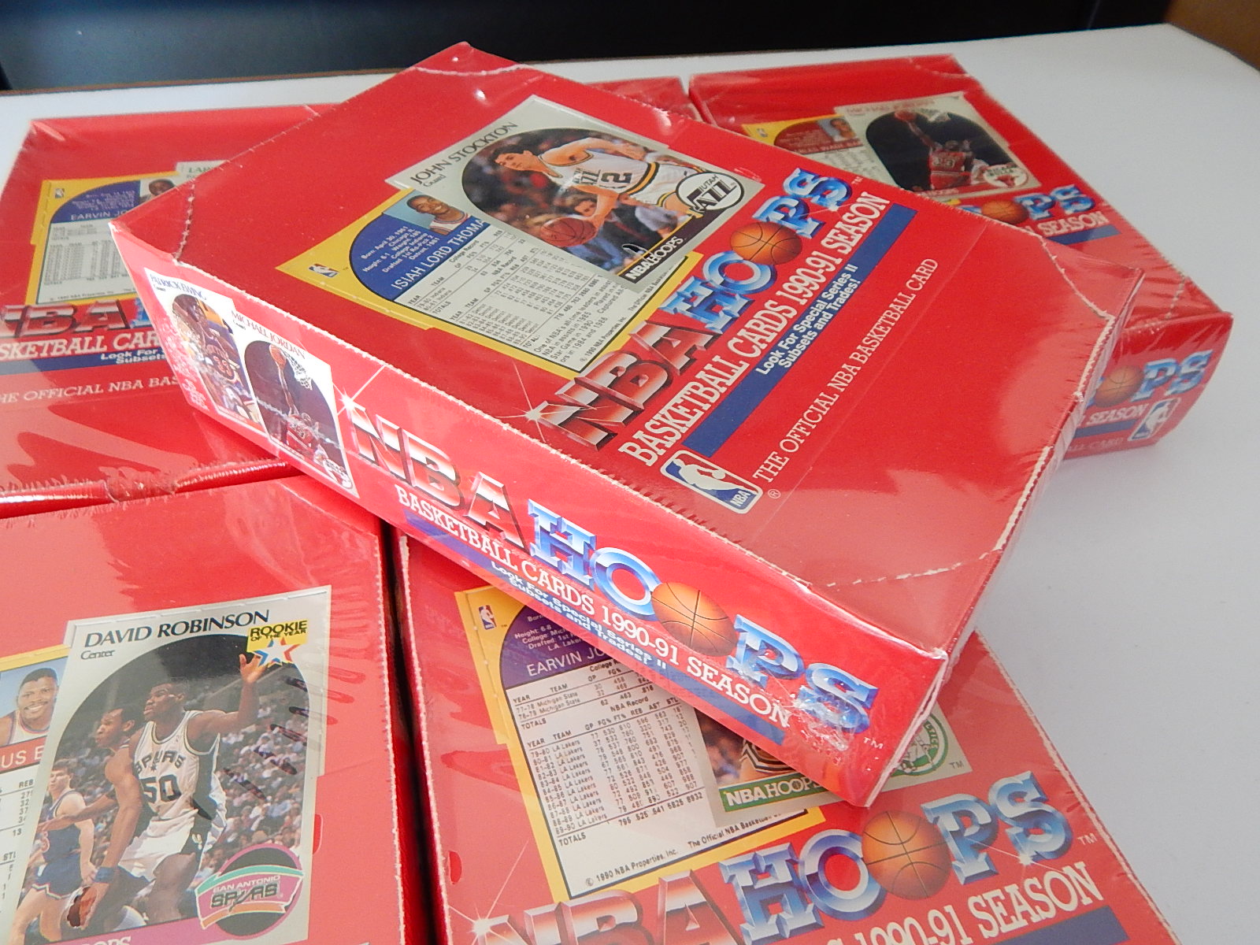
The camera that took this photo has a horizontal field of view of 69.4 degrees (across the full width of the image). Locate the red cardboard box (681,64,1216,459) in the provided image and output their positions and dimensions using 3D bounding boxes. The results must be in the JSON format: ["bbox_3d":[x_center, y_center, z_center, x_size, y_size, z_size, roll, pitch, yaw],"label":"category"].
[{"bbox_3d":[0.124,-0.104,0.414,0.141,0.064,0.228,-8,47,-9],"label":"red cardboard box"}]

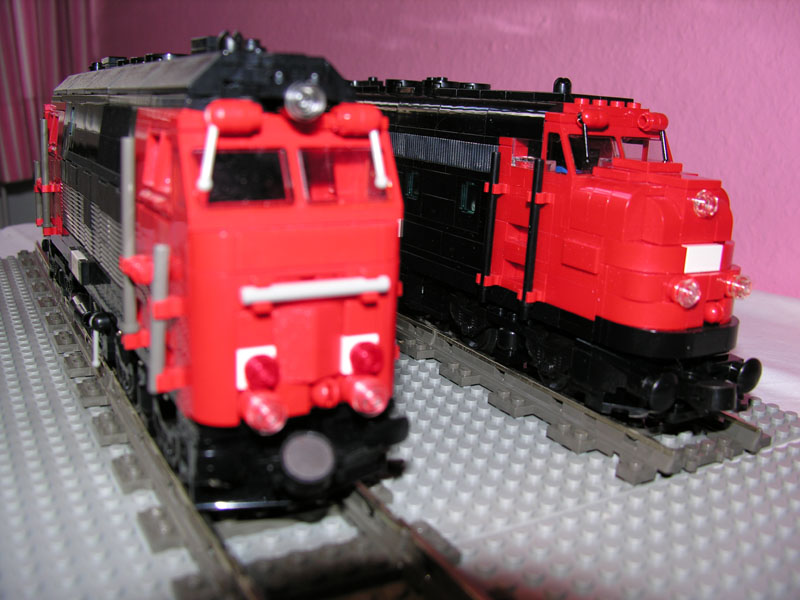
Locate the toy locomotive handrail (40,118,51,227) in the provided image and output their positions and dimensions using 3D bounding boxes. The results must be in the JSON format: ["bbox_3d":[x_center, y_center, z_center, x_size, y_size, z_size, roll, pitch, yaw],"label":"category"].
[{"bbox_3d":[-0.159,-0.057,0.364,0.003,0.050,0.003,-4,16,-30],"label":"toy locomotive handrail"}]

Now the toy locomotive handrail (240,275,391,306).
[{"bbox_3d":[-0.017,-0.002,0.166,0.033,0.004,0.004,-6,16,-29],"label":"toy locomotive handrail"}]

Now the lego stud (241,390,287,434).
[{"bbox_3d":[-0.028,0.023,0.168,0.009,0.009,0.005,-6,17,-29],"label":"lego stud"}]

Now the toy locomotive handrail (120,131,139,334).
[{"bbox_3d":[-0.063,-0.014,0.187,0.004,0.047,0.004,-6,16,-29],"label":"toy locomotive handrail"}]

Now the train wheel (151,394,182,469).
[{"bbox_3d":[-0.060,0.034,0.207,0.005,0.018,0.018,-7,17,-29],"label":"train wheel"}]

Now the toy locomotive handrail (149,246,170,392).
[{"bbox_3d":[-0.052,0.004,0.174,0.003,0.034,0.003,-2,15,-30],"label":"toy locomotive handrail"}]

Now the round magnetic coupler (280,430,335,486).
[{"bbox_3d":[-0.021,0.034,0.178,0.011,0.011,0.006,-7,17,-29],"label":"round magnetic coupler"}]

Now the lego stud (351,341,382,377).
[{"bbox_3d":[-0.007,0.013,0.178,0.008,0.008,0.005,-6,16,-29],"label":"lego stud"}]

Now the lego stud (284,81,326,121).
[{"bbox_3d":[-0.020,-0.041,0.166,0.008,0.008,0.006,-6,16,-29],"label":"lego stud"}]

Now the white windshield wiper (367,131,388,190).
[{"bbox_3d":[-0.005,-0.031,0.177,0.003,0.013,0.003,-17,22,-26],"label":"white windshield wiper"}]

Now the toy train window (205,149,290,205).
[{"bbox_3d":[-0.031,-0.025,0.166,0.018,0.012,0.003,-6,-6,-29],"label":"toy train window"}]

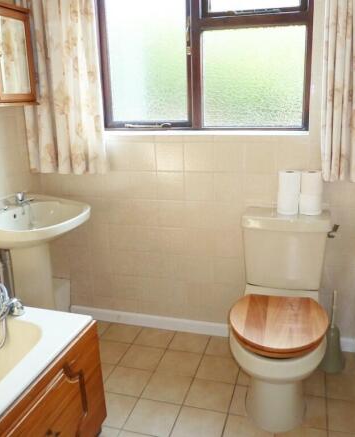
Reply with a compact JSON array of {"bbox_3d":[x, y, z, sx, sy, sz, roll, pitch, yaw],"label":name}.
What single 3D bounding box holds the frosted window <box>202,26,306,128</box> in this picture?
[{"bbox_3d":[0.365,-0.677,2.063,0.497,0.464,0.040,3,17,16],"label":"frosted window"}]

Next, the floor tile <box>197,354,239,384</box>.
[{"bbox_3d":[0.202,0.740,2.076,0.200,0.010,0.199,3,17,16],"label":"floor tile"}]

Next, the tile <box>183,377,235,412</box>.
[{"bbox_3d":[0.146,0.800,1.907,0.197,0.010,0.197,3,17,16],"label":"tile"}]

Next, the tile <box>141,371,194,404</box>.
[{"bbox_3d":[-0.045,0.791,1.963,0.197,0.010,0.197,3,17,16],"label":"tile"}]

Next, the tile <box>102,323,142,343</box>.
[{"bbox_3d":[-0.320,0.661,2.418,0.200,0.010,0.188,3,17,16],"label":"tile"}]

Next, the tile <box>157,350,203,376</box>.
[{"bbox_3d":[0.010,0.732,2.130,0.200,0.010,0.199,3,17,16],"label":"tile"}]

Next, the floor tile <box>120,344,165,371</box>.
[{"bbox_3d":[-0.179,0.727,2.204,0.197,0.010,0.197,3,17,16],"label":"floor tile"}]

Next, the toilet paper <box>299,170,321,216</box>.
[{"bbox_3d":[0.611,-0.121,1.920,0.102,0.204,0.102,3,17,16],"label":"toilet paper"}]

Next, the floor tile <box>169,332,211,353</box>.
[{"bbox_3d":[0.068,0.683,2.328,0.197,0.010,0.190,3,17,16],"label":"floor tile"}]

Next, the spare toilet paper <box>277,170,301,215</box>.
[{"bbox_3d":[0.527,-0.125,1.972,0.104,0.197,0.104,3,17,16],"label":"spare toilet paper"}]

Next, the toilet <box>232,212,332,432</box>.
[{"bbox_3d":[0.449,0.413,1.829,0.395,0.760,0.715,3,17,16],"label":"toilet"}]

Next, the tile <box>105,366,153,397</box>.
[{"bbox_3d":[-0.237,0.781,2.020,0.197,0.010,0.197,3,17,16],"label":"tile"}]

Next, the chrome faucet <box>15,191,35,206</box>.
[{"bbox_3d":[-0.780,-0.104,2.159,0.095,0.070,0.046,3,17,16],"label":"chrome faucet"}]

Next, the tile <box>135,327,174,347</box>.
[{"bbox_3d":[-0.128,0.669,2.363,0.200,0.010,0.188,3,17,16],"label":"tile"}]

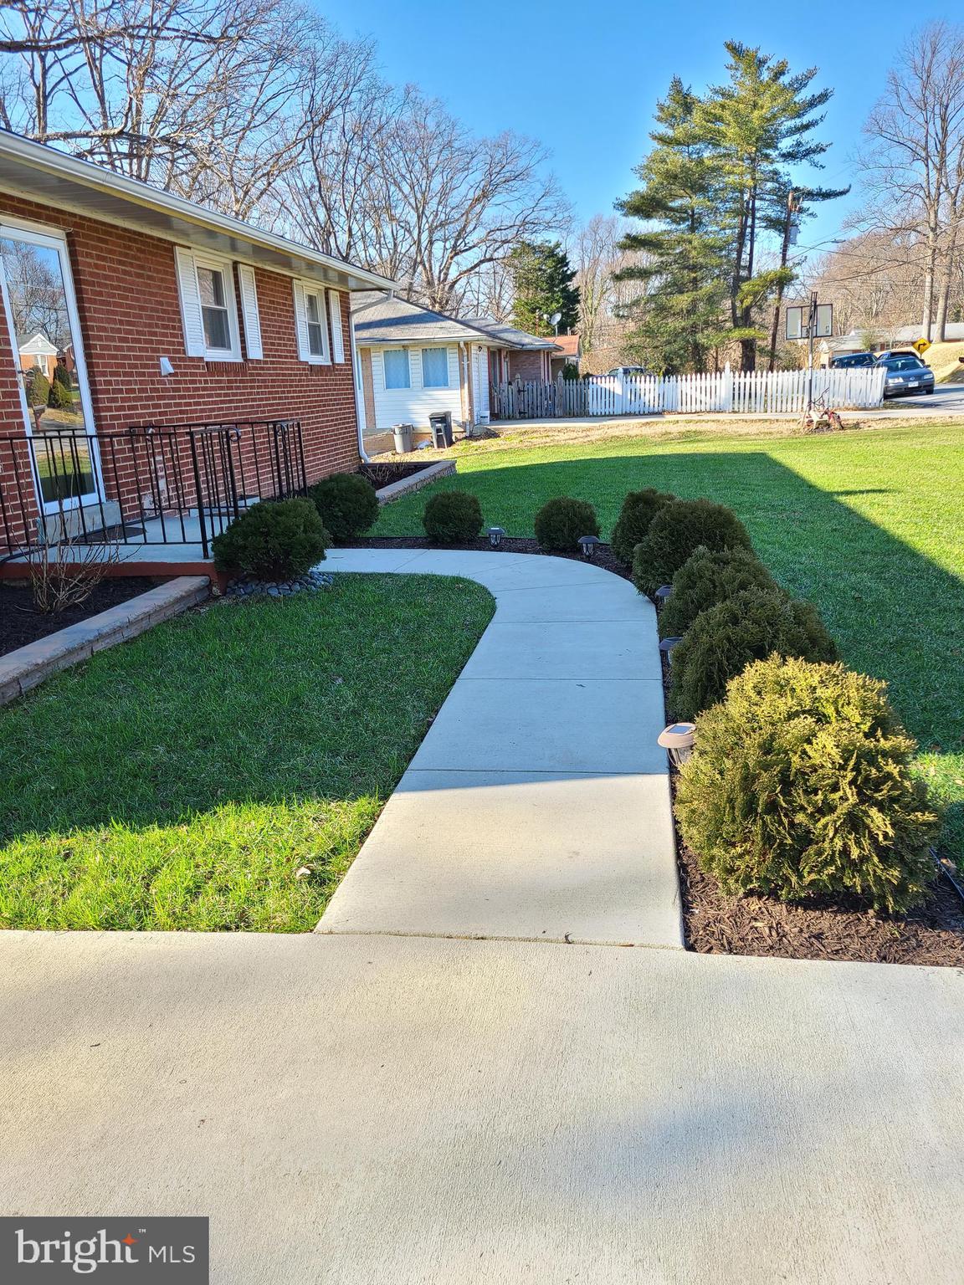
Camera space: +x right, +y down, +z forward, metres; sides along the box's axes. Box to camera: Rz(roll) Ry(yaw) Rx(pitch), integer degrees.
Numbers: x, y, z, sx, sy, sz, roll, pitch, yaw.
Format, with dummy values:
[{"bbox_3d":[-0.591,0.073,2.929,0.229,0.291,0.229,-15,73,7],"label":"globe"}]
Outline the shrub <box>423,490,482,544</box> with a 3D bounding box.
[{"bbox_3d":[-0.233,-1.000,7.650,0.475,0.410,0.475,0,15,9],"label":"shrub"}]

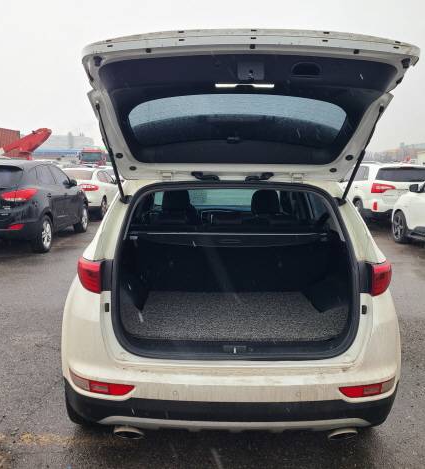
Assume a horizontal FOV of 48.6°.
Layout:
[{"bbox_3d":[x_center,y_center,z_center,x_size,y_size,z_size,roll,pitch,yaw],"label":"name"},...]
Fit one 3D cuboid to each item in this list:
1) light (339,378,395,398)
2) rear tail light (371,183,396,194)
[{"bbox_3d":[0.747,0.710,2.241,0.326,0.090,0.180,1,8,0],"label":"light"},{"bbox_3d":[4.129,-1.139,11.472,0.550,0.260,0.280,1,8,0],"label":"rear tail light"}]

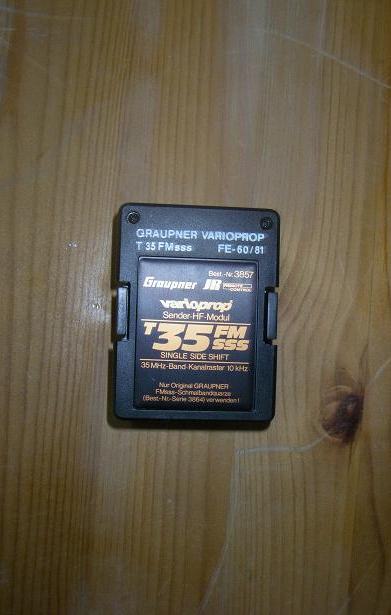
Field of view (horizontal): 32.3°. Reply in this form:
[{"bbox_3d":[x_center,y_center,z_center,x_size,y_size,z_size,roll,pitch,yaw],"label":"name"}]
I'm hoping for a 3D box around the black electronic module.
[{"bbox_3d":[0.000,0.002,0.199,0.044,0.021,0.060,2,87,-5],"label":"black electronic module"}]

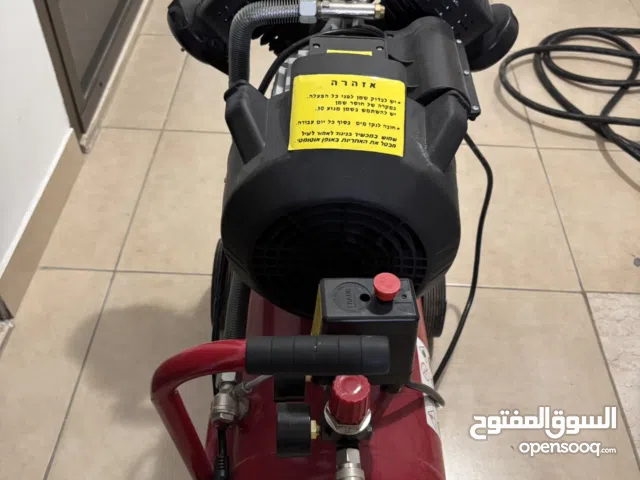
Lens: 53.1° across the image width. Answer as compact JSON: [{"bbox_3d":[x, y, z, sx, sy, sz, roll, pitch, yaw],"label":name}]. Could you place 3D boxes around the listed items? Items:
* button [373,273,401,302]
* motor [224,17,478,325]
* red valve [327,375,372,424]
[{"bbox_3d":[0.057,0.043,0.554,0.023,0.018,0.023,1,46,-1],"label":"button"},{"bbox_3d":[0.026,-0.085,0.707,0.251,0.255,0.270,1,46,-1],"label":"motor"},{"bbox_3d":[0.028,0.146,0.594,0.034,0.041,0.034,1,46,-1],"label":"red valve"}]

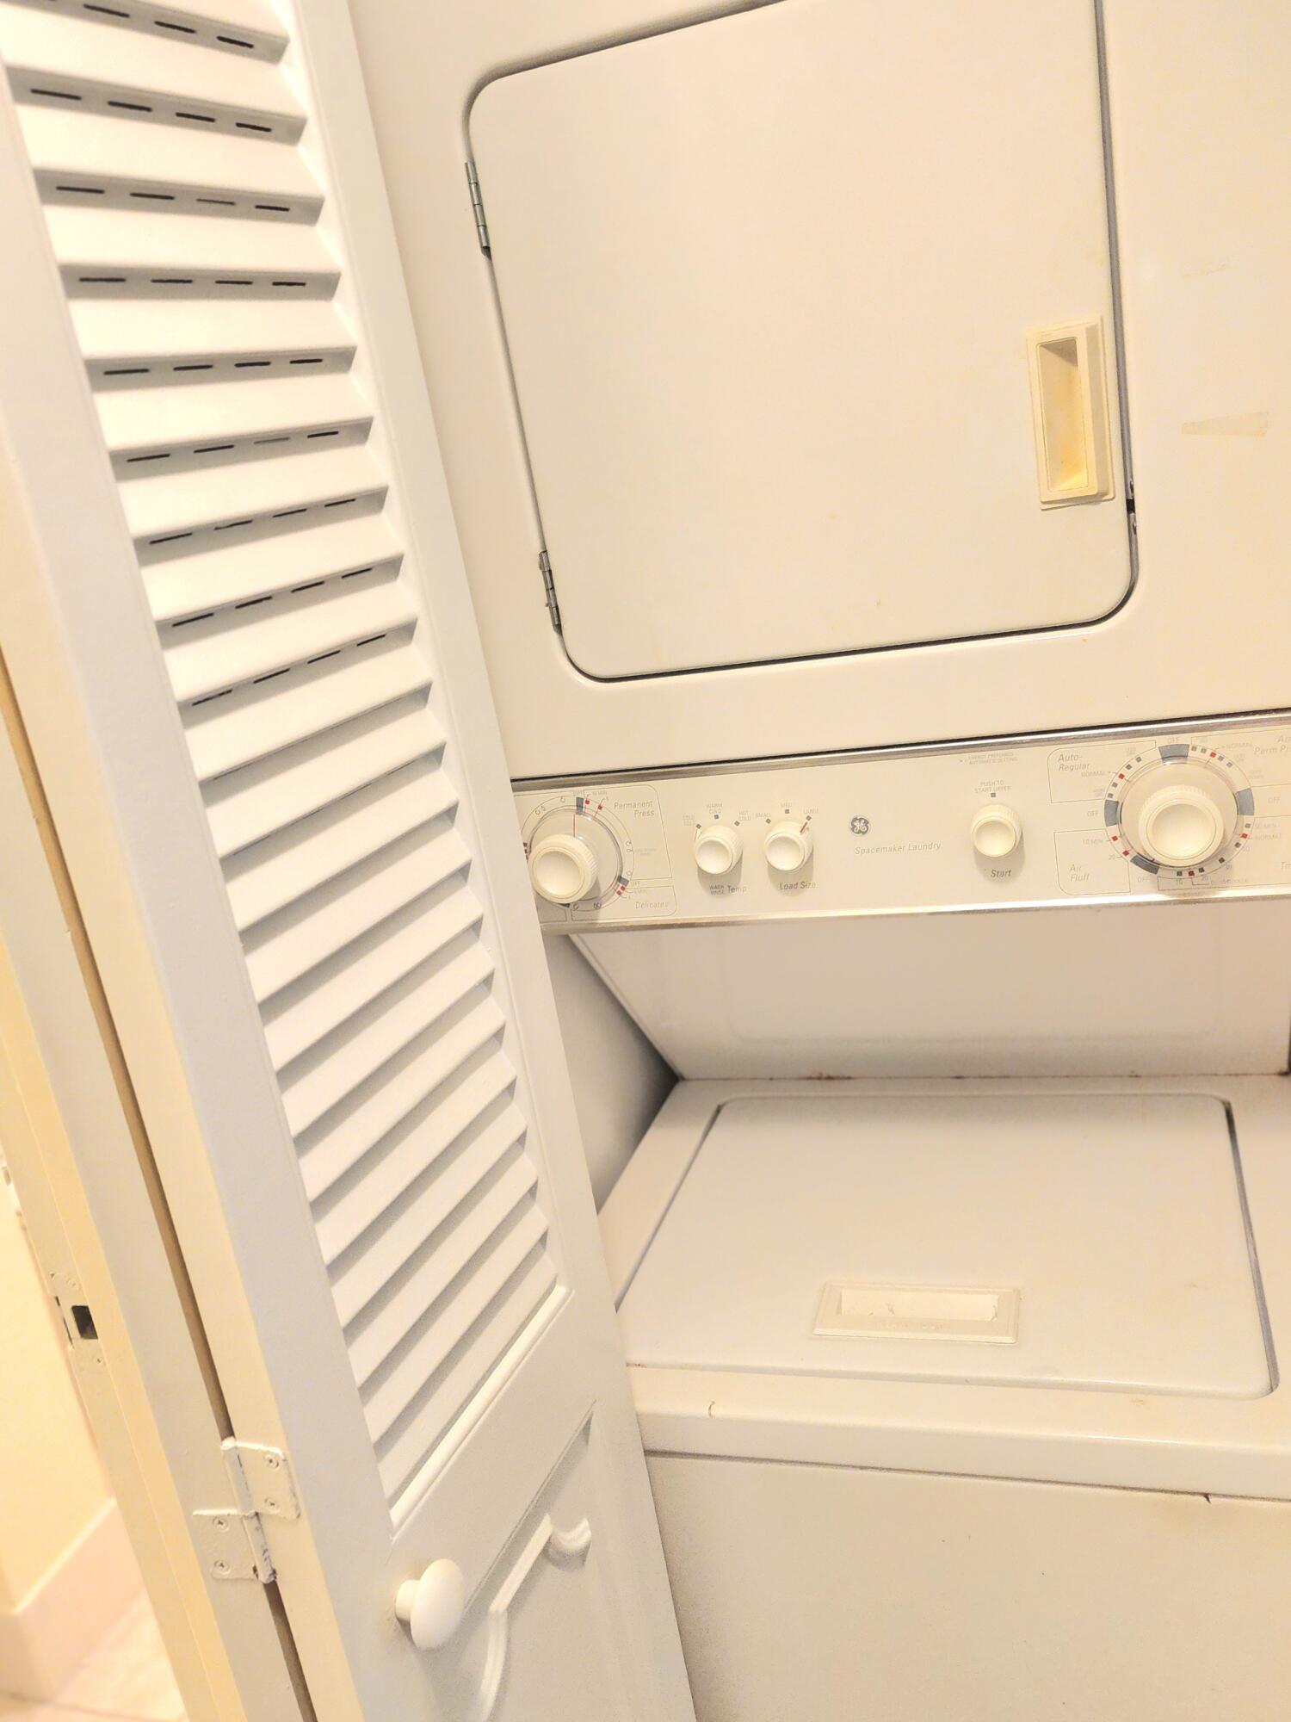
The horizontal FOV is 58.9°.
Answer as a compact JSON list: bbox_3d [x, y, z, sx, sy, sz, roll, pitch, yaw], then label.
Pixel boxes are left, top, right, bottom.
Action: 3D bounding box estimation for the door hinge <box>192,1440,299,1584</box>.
[{"bbox_3d":[-0.191,0.311,0.544,0.058,0.080,0.013,-6,14,15],"label":"door hinge"}]

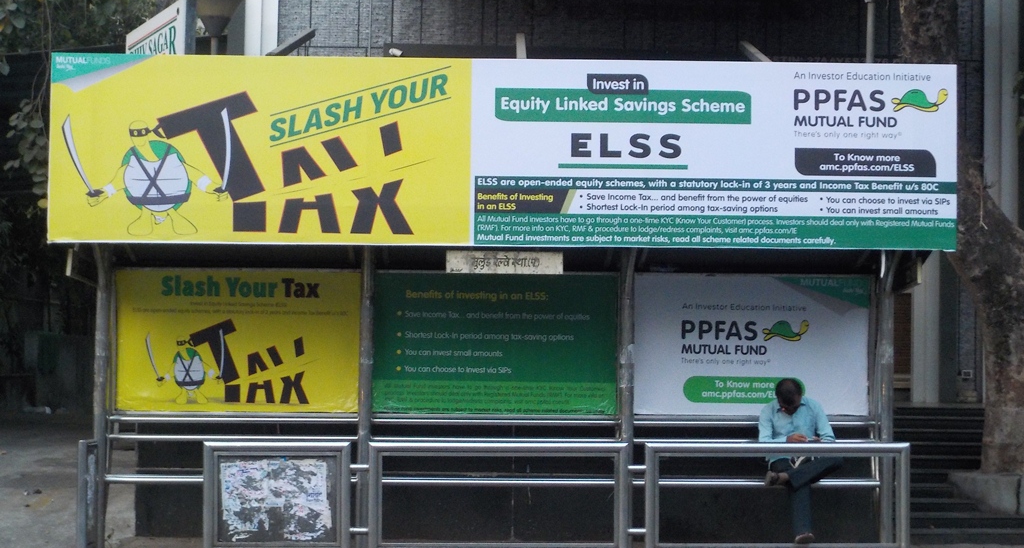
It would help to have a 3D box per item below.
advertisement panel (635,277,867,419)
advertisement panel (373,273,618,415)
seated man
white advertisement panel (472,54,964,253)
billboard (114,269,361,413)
[{"bbox_3d":[1.598,0.483,11.679,1.667,0.972,0.050,1,-2,-3],"label":"advertisement panel"},{"bbox_3d":[-0.117,0.468,11.599,1.676,0.962,0.050,1,-2,-3],"label":"advertisement panel"},{"bbox_3d":[1.845,1.205,10.970,0.540,1.060,0.650,1,-2,-3],"label":"seated man"},{"bbox_3d":[1.216,-0.714,10.346,2.943,1.128,0.070,1,-2,-3],"label":"white advertisement panel"},{"bbox_3d":[-1.828,0.447,11.519,1.656,0.968,0.050,1,-2,-3],"label":"billboard"}]

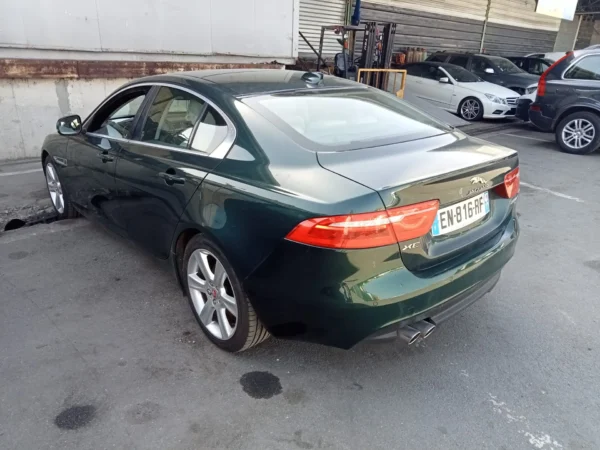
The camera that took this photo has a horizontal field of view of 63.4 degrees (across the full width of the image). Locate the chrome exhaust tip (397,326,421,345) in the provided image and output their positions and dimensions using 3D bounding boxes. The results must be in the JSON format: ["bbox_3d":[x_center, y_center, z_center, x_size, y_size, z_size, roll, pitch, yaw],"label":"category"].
[{"bbox_3d":[0.505,0.518,2.304,0.075,0.070,0.120,-16,25,-39],"label":"chrome exhaust tip"}]

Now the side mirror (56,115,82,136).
[{"bbox_3d":[-1.787,-0.777,3.781,0.220,0.155,0.140,-17,26,-38],"label":"side mirror"}]

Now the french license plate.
[{"bbox_3d":[0.790,-0.061,2.370,0.520,0.110,0.015,-17,12,-38],"label":"french license plate"}]

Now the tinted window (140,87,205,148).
[{"bbox_3d":[-0.771,-0.640,2.906,0.060,0.351,0.657,14,5,-45],"label":"tinted window"}]

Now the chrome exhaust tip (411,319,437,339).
[{"bbox_3d":[0.604,0.506,2.408,0.078,0.078,0.120,-17,26,-38],"label":"chrome exhaust tip"}]

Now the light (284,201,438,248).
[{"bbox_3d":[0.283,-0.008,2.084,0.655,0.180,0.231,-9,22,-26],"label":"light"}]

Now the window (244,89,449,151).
[{"bbox_3d":[0.299,-0.653,2.771,1.200,0.081,0.726,-16,45,-38],"label":"window"}]

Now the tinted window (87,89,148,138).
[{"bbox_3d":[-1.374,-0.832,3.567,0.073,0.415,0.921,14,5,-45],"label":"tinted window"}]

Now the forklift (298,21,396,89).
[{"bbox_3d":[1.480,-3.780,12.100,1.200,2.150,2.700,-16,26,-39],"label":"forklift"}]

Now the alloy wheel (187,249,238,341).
[{"bbox_3d":[-0.412,0.358,2.701,0.190,0.502,0.502,-17,26,-38],"label":"alloy wheel"}]

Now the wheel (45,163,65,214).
[{"bbox_3d":[-2.280,-0.368,4.707,0.190,0.502,0.502,-17,26,-37],"label":"wheel"}]

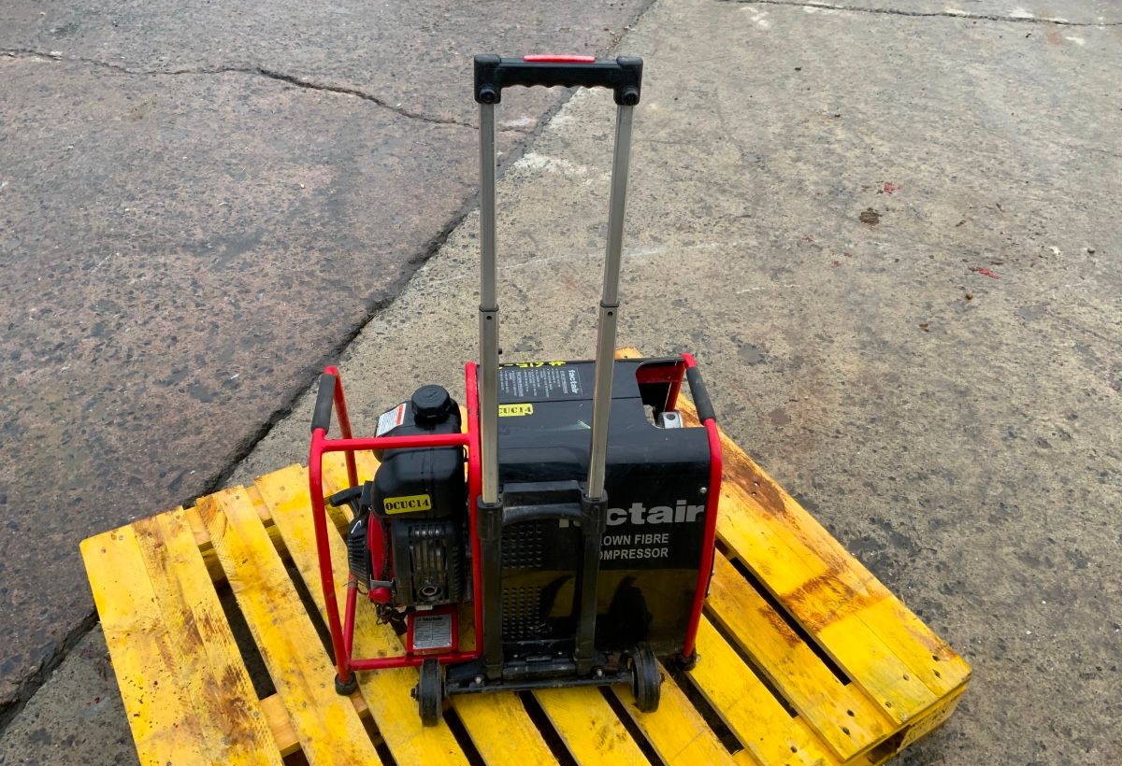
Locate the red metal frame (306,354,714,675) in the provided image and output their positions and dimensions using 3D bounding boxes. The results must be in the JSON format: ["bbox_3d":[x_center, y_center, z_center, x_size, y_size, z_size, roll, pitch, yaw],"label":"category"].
[{"bbox_3d":[-0.074,0.194,1.492,0.575,0.450,0.352,-2,40,-5],"label":"red metal frame"}]

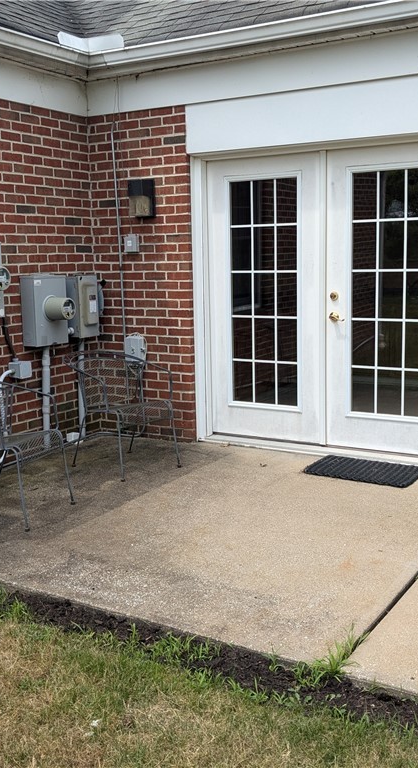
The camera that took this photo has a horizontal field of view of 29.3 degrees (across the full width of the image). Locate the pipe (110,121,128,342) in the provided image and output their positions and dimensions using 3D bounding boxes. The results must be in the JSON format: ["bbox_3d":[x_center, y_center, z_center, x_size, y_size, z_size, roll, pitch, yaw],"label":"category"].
[{"bbox_3d":[-0.674,-1.135,6.040,0.035,1.647,0.040,4,10,29],"label":"pipe"}]

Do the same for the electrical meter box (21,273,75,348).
[{"bbox_3d":[-1.088,-0.512,5.635,0.290,0.482,0.335,4,10,29],"label":"electrical meter box"}]

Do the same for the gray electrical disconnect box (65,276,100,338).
[{"bbox_3d":[-0.966,-0.588,6.092,0.150,0.461,0.227,5,11,31],"label":"gray electrical disconnect box"}]

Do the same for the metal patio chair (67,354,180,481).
[{"bbox_3d":[-0.594,0.185,5.462,0.570,0.760,0.640,-9,12,-42],"label":"metal patio chair"}]

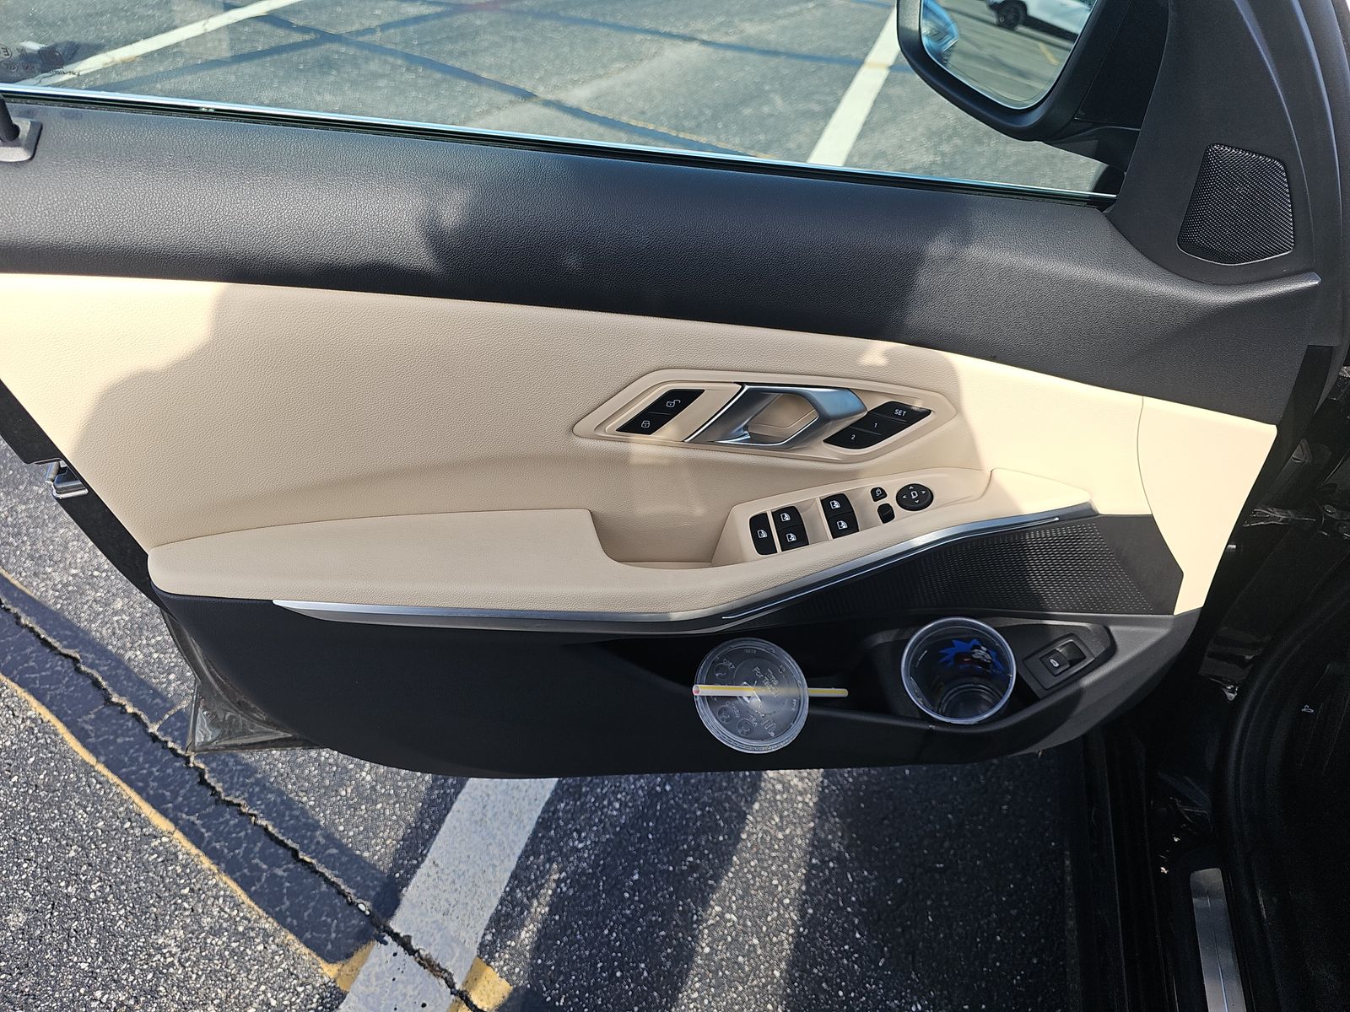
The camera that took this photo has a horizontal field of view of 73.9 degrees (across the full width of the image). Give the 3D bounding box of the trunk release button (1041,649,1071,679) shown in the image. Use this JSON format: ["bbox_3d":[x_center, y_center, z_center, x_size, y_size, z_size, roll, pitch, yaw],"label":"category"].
[{"bbox_3d":[0.341,0.141,0.803,0.016,0.007,0.020,-32,56,0],"label":"trunk release button"}]

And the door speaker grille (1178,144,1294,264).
[{"bbox_3d":[0.358,-0.189,0.565,0.073,0.070,0.013,16,42,13],"label":"door speaker grille"}]

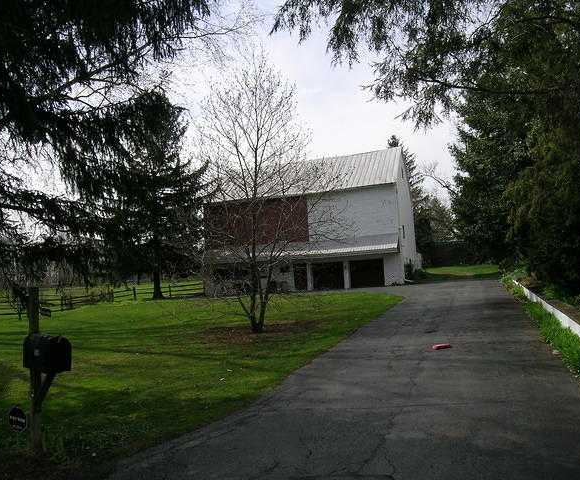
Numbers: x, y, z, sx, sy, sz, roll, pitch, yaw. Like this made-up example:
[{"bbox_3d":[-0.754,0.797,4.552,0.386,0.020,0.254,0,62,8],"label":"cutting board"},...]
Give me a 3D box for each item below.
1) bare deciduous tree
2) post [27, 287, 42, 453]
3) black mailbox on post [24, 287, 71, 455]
[{"bbox_3d":[-0.492,-1.271,13.068,3.500,7.150,3.500,-3,-4,0],"label":"bare deciduous tree"},{"bbox_3d":[-2.532,1.276,5.141,0.100,1.625,0.100,-7,-5,37],"label":"post"},{"bbox_3d":[-2.442,1.313,5.164,0.600,1.690,0.235,-6,-5,39],"label":"black mailbox on post"}]

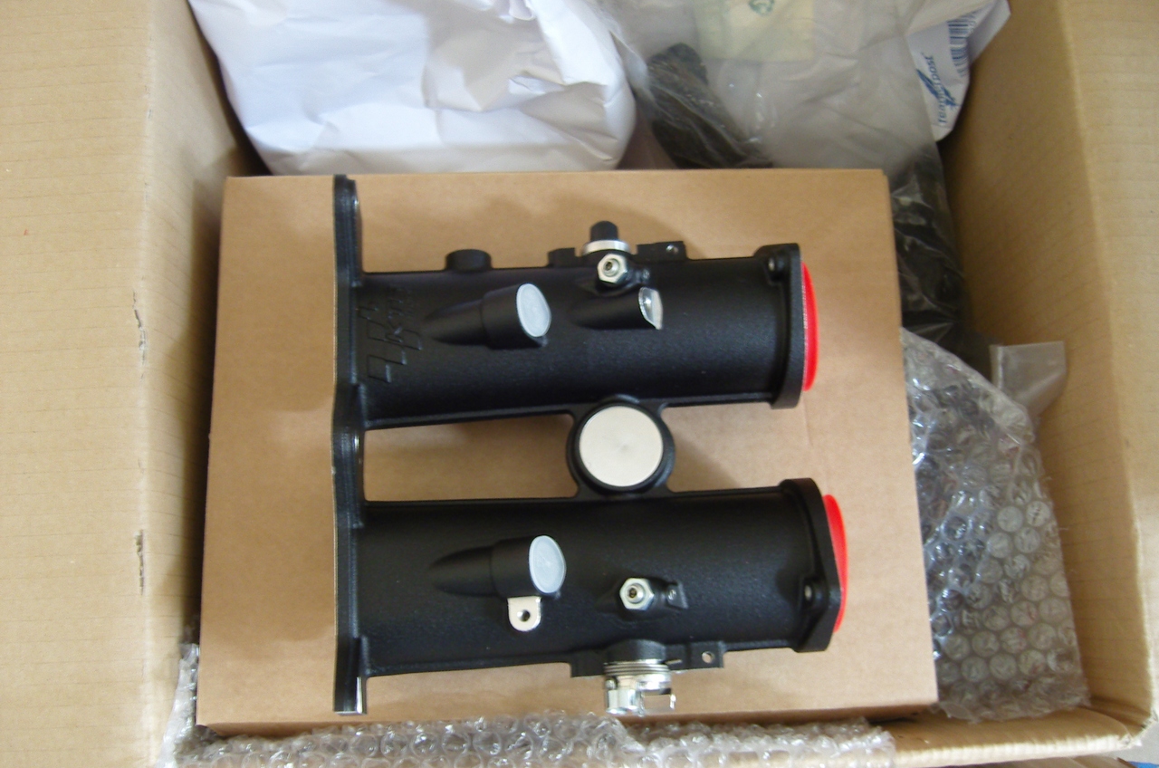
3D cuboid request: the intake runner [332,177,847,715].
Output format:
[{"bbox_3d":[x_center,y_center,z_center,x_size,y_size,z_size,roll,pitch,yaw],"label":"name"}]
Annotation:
[{"bbox_3d":[0.005,0.022,0.436,0.189,0.088,0.204,-2,76,-3],"label":"intake runner"}]

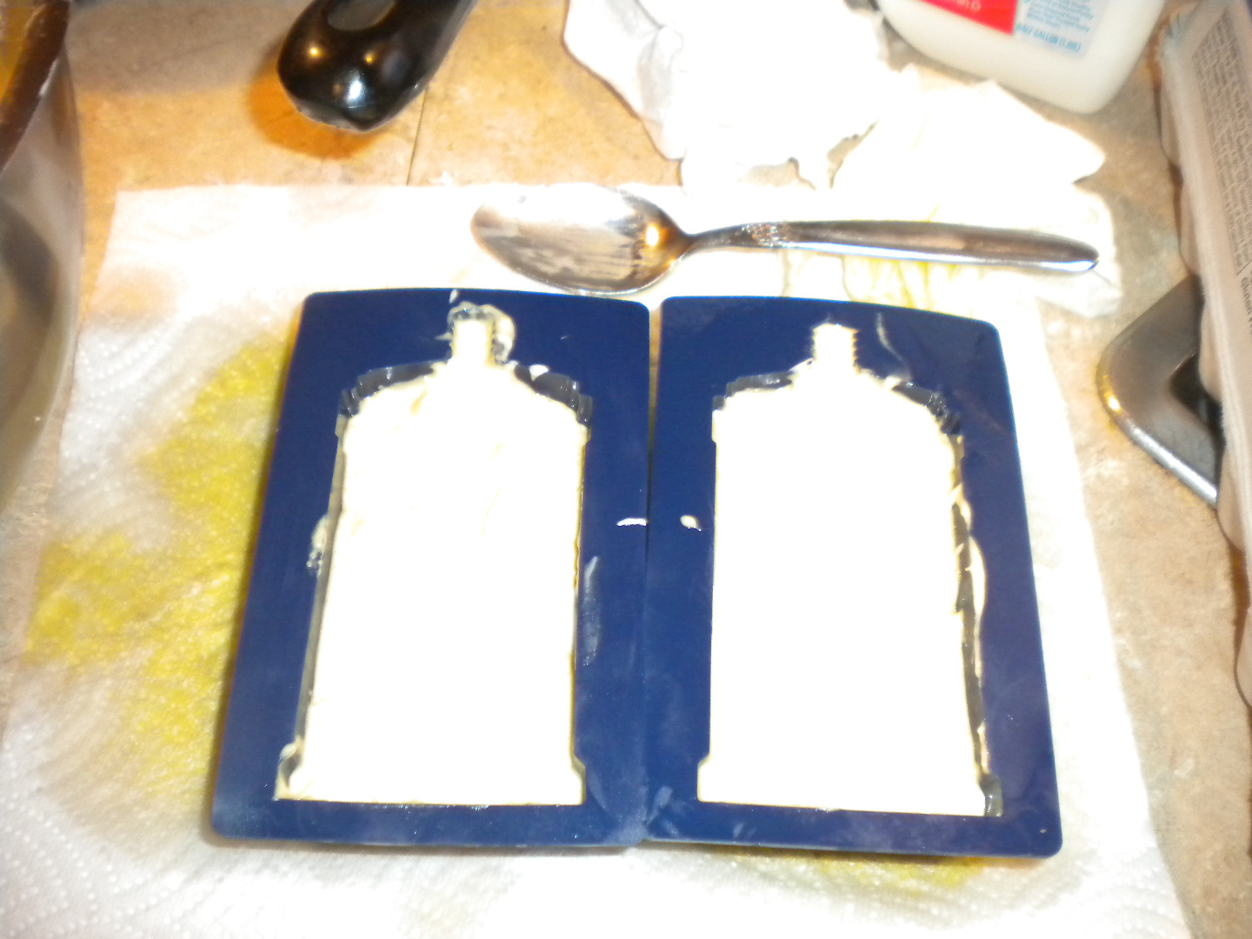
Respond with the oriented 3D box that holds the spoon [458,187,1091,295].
[{"bbox_3d":[0.047,-0.067,0.376,0.185,0.020,0.041,3,61,2],"label":"spoon"}]

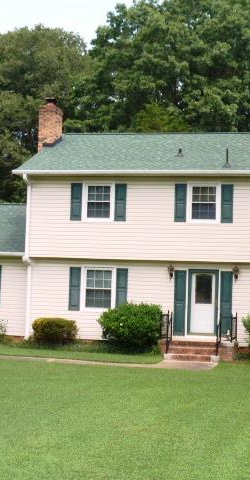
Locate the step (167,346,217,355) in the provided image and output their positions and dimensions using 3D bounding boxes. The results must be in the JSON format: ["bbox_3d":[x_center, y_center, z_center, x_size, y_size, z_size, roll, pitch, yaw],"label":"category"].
[{"bbox_3d":[2.057,3.334,27.221,1.515,0.192,0.333,1,-2,13],"label":"step"}]

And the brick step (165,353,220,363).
[{"bbox_3d":[2.019,3.517,26.909,1.646,0.192,0.333,1,-2,13],"label":"brick step"}]

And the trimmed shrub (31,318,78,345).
[{"bbox_3d":[-2.236,2.915,28.668,1.464,0.858,1.212,1,-2,13],"label":"trimmed shrub"}]

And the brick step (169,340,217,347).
[{"bbox_3d":[2.096,3.161,27.541,1.475,0.192,0.343,1,-2,13],"label":"brick step"}]

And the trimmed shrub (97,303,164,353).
[{"bbox_3d":[0.131,2.683,27.884,1.970,1.515,1.768,1,-2,13],"label":"trimmed shrub"}]

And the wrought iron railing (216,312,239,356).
[{"bbox_3d":[3.114,2.837,27.482,0.465,1.212,1.616,1,-2,13],"label":"wrought iron railing"}]

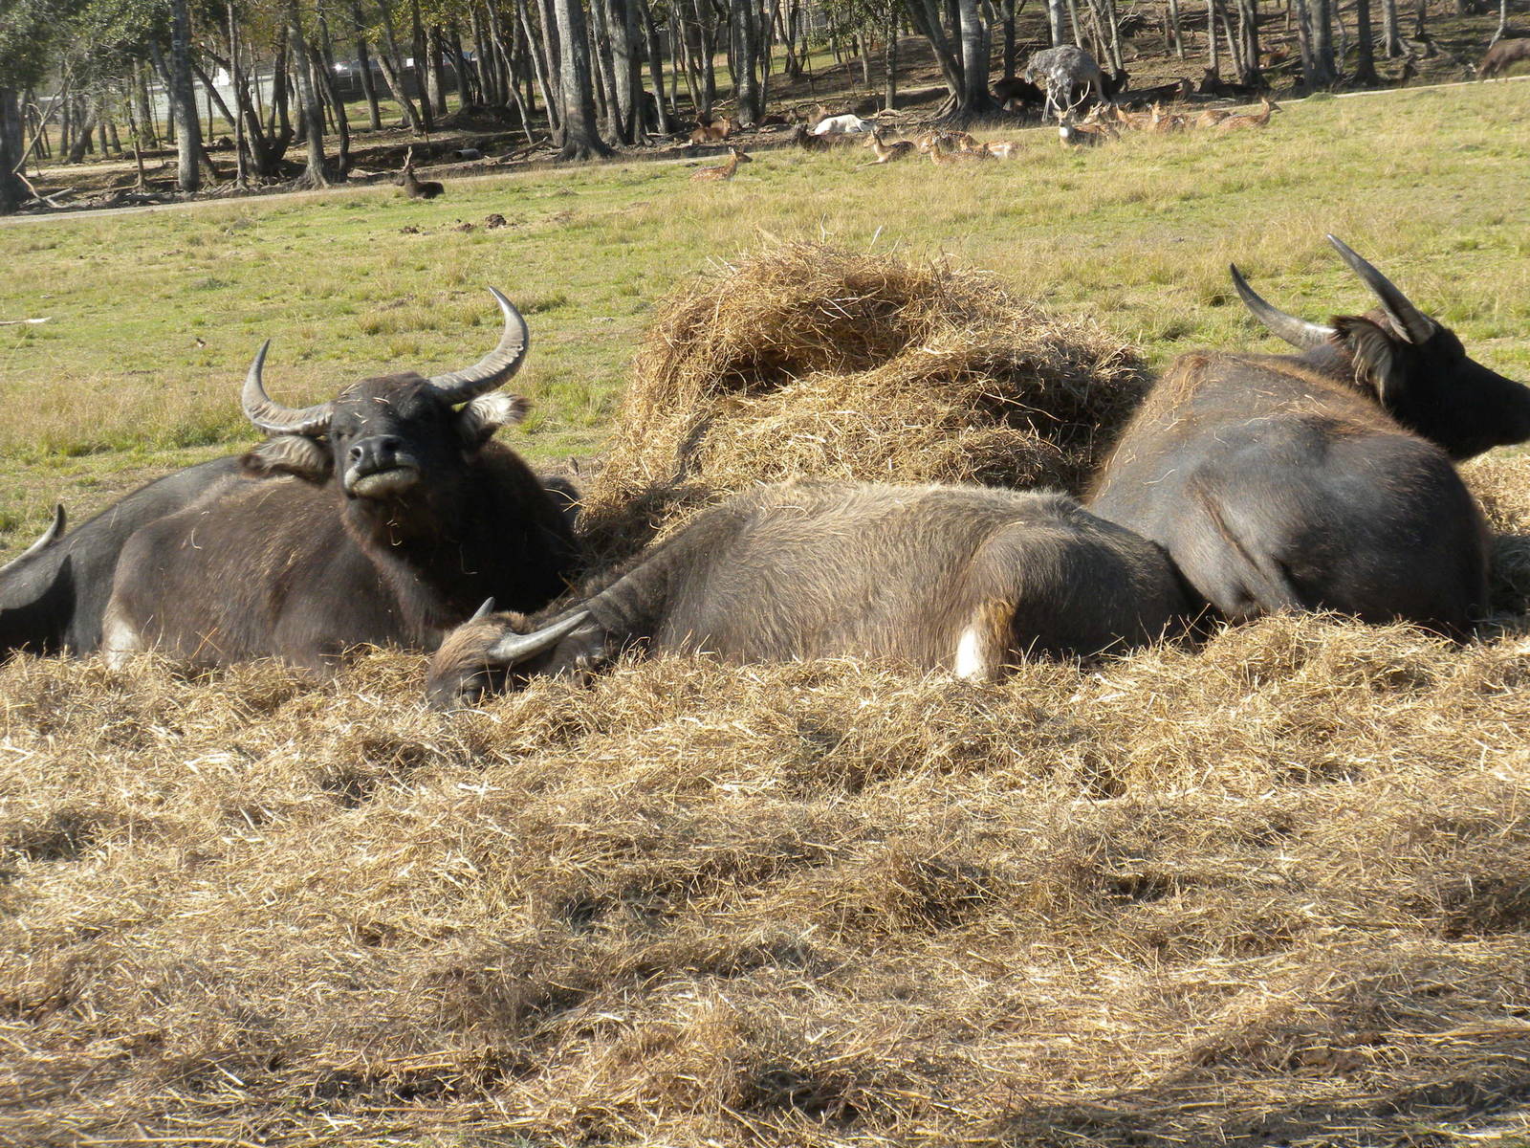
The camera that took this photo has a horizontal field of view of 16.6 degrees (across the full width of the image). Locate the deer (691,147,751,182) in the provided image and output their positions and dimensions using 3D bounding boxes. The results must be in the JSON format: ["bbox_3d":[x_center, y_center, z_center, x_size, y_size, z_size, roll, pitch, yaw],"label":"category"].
[{"bbox_3d":[-0.788,-7.373,95.000,1.100,0.680,0.420,-4,5,0],"label":"deer"}]

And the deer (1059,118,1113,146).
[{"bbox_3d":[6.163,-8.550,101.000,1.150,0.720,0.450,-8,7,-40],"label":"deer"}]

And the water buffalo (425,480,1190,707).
[{"bbox_3d":[0.118,0.051,14.600,2.050,0.700,0.900,-3,5,7],"label":"water buffalo"}]

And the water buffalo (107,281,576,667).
[{"bbox_3d":[-1.214,-0.257,15.200,1.620,1.080,0.800,1,7,38],"label":"water buffalo"}]

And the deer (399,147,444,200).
[{"bbox_3d":[-6.120,-7.146,94.000,1.000,0.950,0.480,-7,6,-30],"label":"deer"}]

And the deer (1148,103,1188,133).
[{"bbox_3d":[7.977,-9.017,104.000,1.000,0.680,0.420,-8,7,-40],"label":"deer"}]

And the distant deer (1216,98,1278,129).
[{"bbox_3d":[9.445,-9.000,103.000,1.200,0.680,0.420,-4,6,-8],"label":"distant deer"}]

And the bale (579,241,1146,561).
[{"bbox_3d":[0.311,-0.466,16.600,1.750,1.200,1.500,-4,5,0],"label":"bale"}]

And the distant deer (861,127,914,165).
[{"bbox_3d":[2.260,-7.881,97.000,1.100,0.720,0.420,-6,6,-27],"label":"distant deer"}]

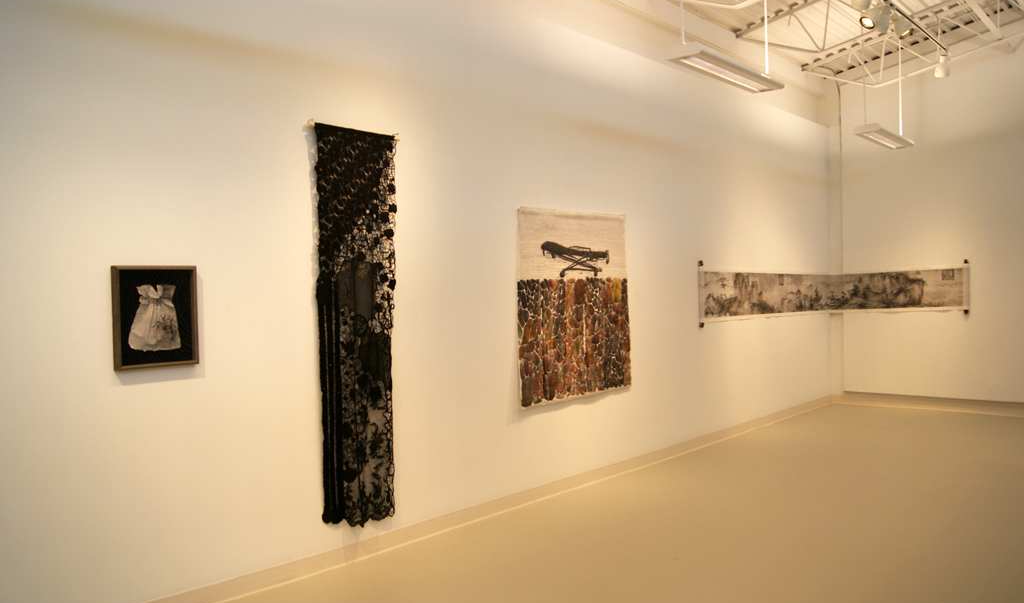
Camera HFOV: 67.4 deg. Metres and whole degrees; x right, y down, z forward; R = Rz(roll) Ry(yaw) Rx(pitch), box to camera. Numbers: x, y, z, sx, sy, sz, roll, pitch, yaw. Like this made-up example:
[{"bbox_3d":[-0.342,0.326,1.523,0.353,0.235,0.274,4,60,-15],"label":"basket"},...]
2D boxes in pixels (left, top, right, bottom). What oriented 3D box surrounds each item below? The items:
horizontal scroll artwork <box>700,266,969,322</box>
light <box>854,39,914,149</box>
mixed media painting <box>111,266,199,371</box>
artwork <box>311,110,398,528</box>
[{"bbox_3d":[3.608,-0.123,8.335,3.450,0.600,1.550,-2,1,-41],"label":"horizontal scroll artwork"},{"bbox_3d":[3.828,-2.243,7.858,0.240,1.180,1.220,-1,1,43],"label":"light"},{"bbox_3d":[-1.691,0.072,3.660,0.055,0.477,0.376,-1,1,43],"label":"mixed media painting"},{"bbox_3d":[-0.893,0.150,4.522,0.050,2.307,0.568,-1,1,43],"label":"artwork"}]

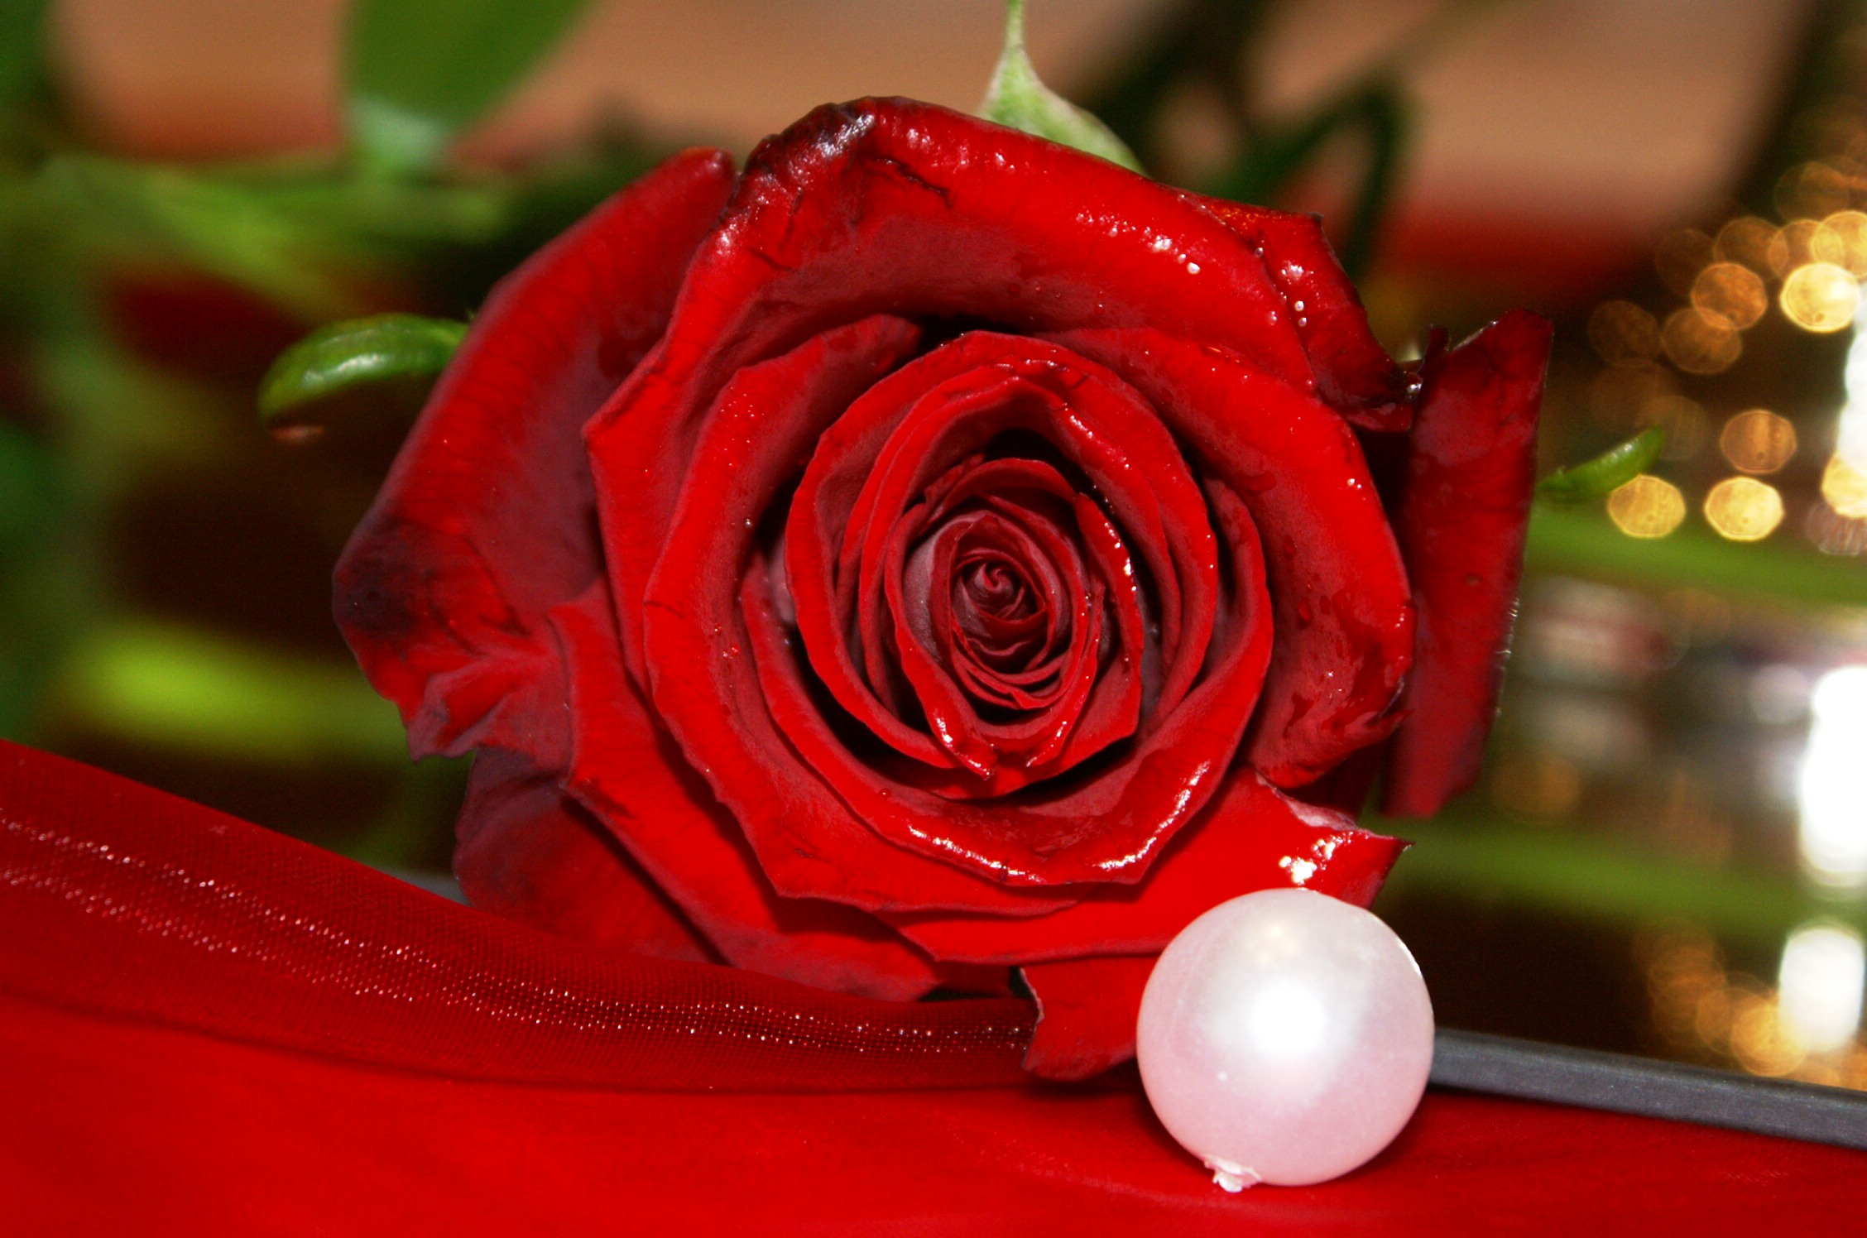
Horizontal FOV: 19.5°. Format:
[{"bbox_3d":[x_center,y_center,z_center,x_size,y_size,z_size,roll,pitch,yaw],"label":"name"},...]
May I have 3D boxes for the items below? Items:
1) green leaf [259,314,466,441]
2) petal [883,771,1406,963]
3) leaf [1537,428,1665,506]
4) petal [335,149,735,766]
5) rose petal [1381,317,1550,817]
[{"bbox_3d":[-0.044,-0.019,0.427,0.018,0.009,0.010,2,10,0],"label":"green leaf"},{"bbox_3d":[0.016,0.018,0.405,0.039,0.012,0.022,2,10,0],"label":"petal"},{"bbox_3d":[0.052,-0.012,0.428,0.012,0.006,0.008,2,10,0],"label":"leaf"},{"bbox_3d":[-0.030,-0.012,0.416,0.030,0.044,0.025,4,10,14],"label":"petal"},{"bbox_3d":[0.041,-0.004,0.418,0.014,0.036,0.022,-1,10,-17],"label":"rose petal"}]

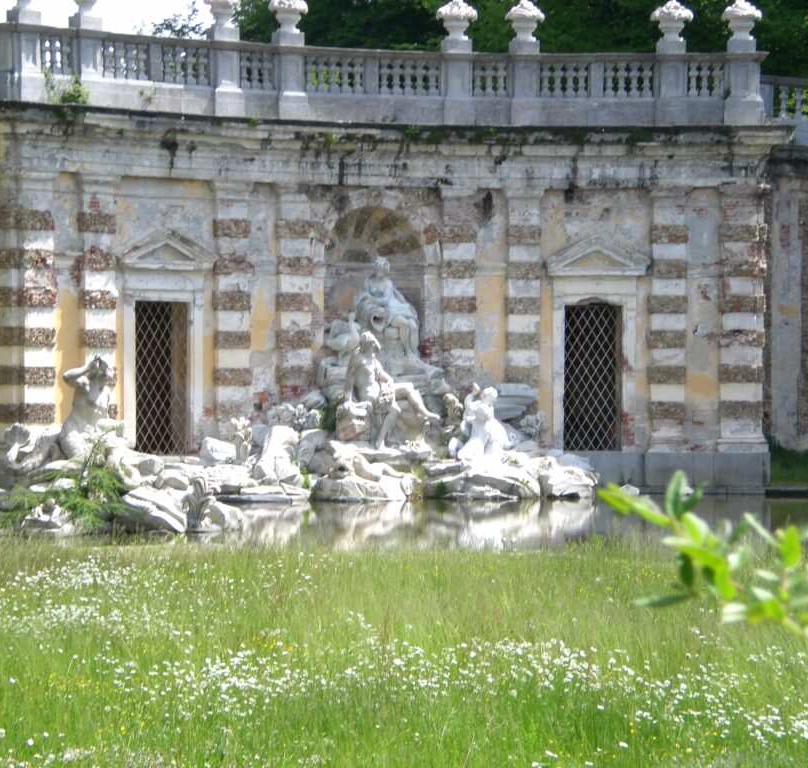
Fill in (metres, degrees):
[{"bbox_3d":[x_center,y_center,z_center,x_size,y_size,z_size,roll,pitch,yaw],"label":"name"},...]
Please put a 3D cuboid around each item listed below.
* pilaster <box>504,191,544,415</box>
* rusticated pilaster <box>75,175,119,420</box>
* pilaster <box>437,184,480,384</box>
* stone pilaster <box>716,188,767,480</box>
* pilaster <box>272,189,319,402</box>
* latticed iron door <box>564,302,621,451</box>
[{"bbox_3d":[2.098,-1.209,59.671,0.740,4.414,0.270,0,0,-14],"label":"pilaster"},{"bbox_3d":[-5.101,-1.264,55.830,0.760,4.396,0.270,0,0,-42],"label":"rusticated pilaster"},{"bbox_3d":[0.929,-1.273,59.339,0.780,4.389,0.270,0,0,-18],"label":"pilaster"},{"bbox_3d":[6.027,-0.881,60.200,0.840,5.195,0.400,0,0,-1],"label":"stone pilaster"},{"bbox_3d":[-1.945,-1.212,58.098,0.780,4.298,0.270,0,0,-29],"label":"pilaster"},{"bbox_3d":[3.359,-0.134,60.100,1.000,2.640,0.090,0,0,-8],"label":"latticed iron door"}]

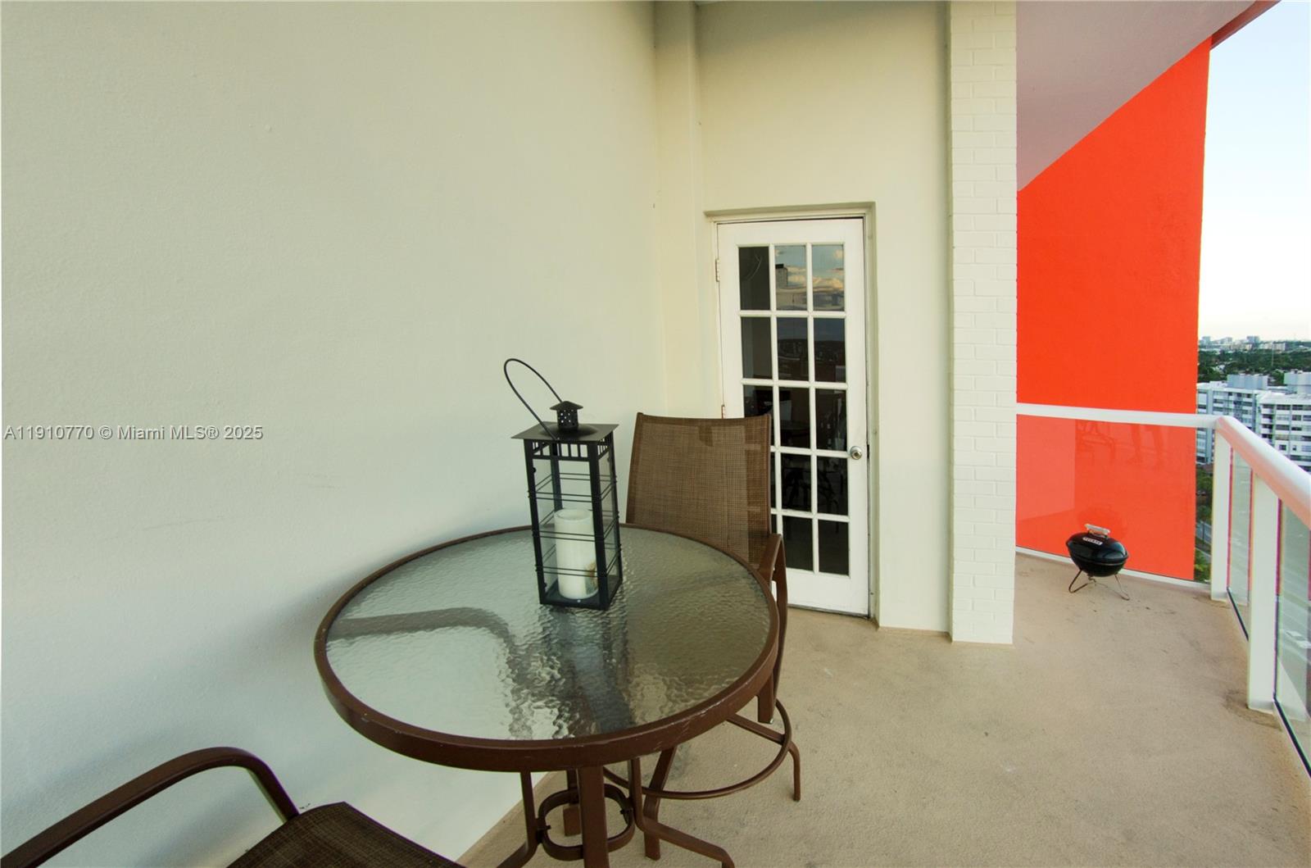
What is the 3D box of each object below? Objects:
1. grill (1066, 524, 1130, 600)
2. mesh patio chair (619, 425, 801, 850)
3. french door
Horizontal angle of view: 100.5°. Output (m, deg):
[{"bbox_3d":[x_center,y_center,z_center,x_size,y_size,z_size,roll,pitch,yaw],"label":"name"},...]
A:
[{"bbox_3d":[2.630,0.749,3.240,0.295,0.380,0.295,-4,7,-34],"label":"grill"},{"bbox_3d":[0.127,0.568,1.900,0.660,1.170,0.720,2,6,15],"label":"mesh patio chair"},{"bbox_3d":[0.735,-0.077,2.930,0.760,2.070,0.050,2,6,12],"label":"french door"}]

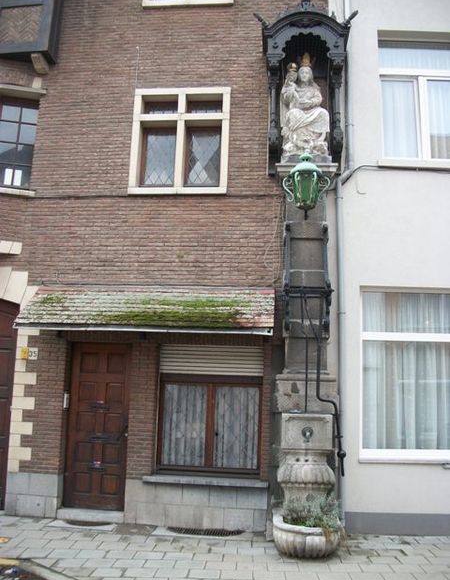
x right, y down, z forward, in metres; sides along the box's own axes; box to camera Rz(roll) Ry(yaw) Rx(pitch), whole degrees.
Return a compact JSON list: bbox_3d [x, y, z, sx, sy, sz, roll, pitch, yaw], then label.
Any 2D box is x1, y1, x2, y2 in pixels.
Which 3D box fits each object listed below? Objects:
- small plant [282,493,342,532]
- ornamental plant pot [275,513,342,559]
[{"bbox_3d":[0.938,2.386,5.948,0.640,0.380,0.450,1,-10,2],"label":"small plant"},{"bbox_3d":[0.884,2.642,5.960,0.730,0.330,0.630,1,-10,2],"label":"ornamental plant pot"}]

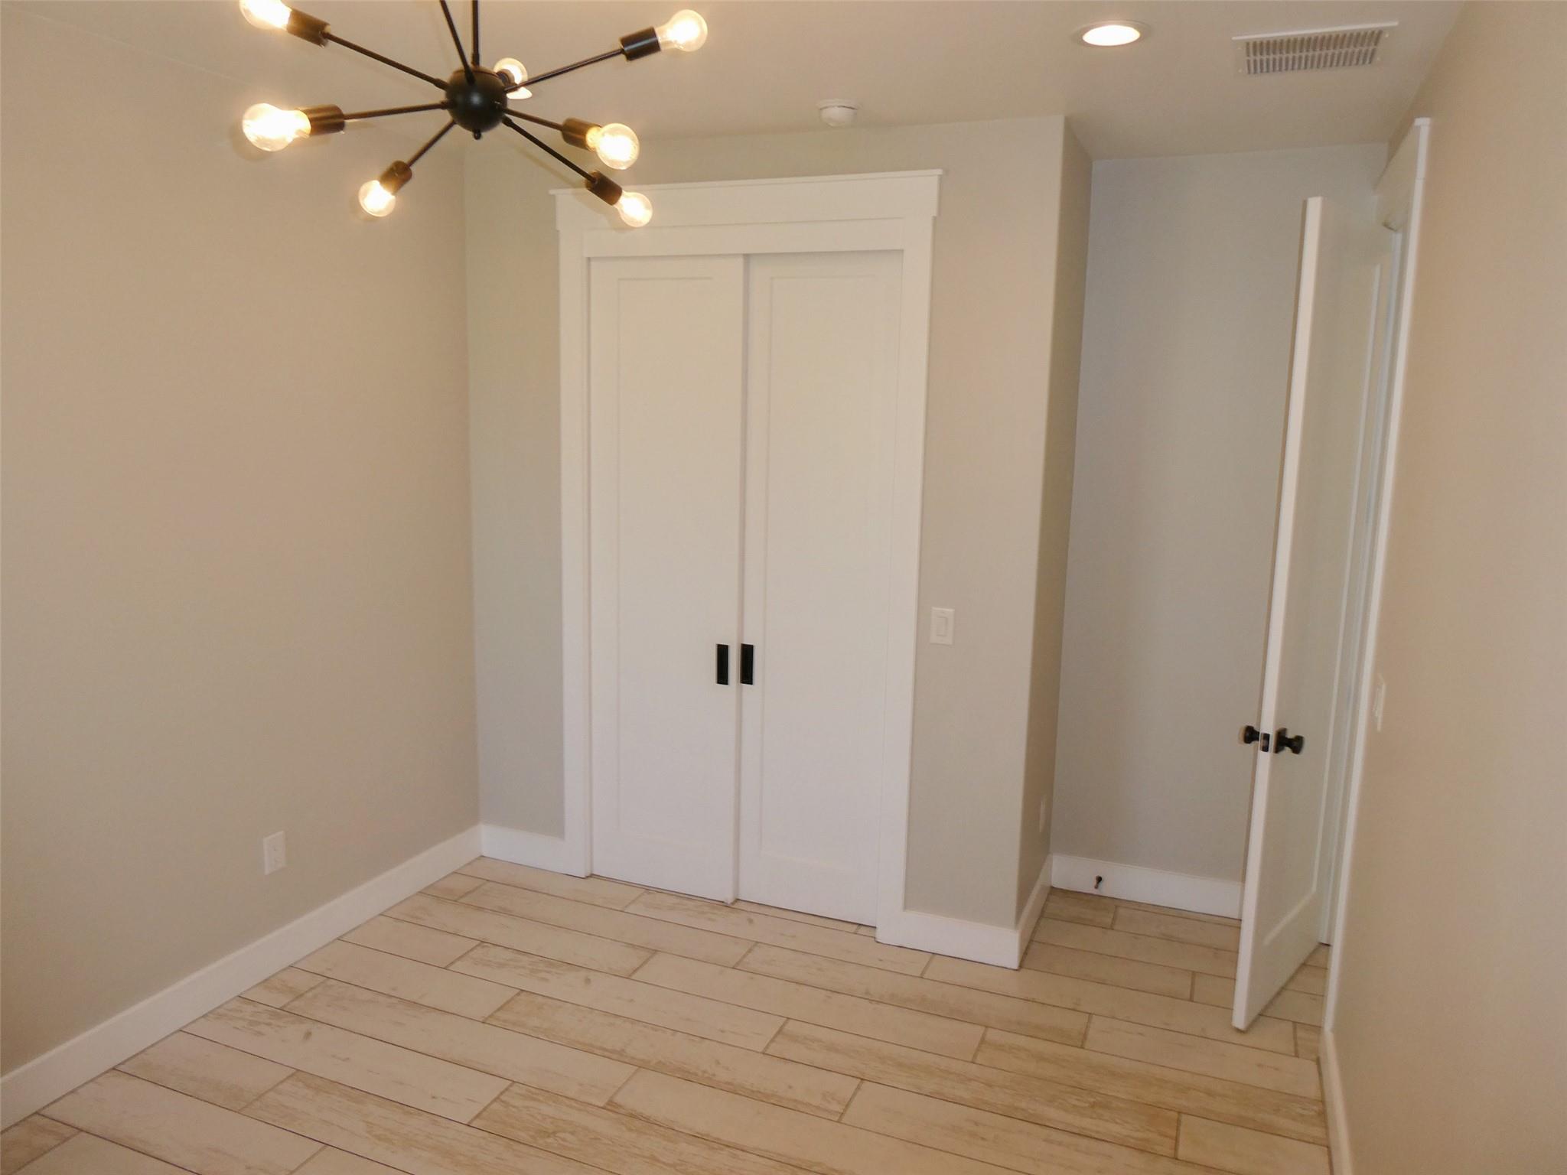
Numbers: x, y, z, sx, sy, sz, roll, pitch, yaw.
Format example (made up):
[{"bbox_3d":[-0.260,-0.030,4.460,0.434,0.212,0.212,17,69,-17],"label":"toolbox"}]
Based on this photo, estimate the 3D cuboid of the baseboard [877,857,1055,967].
[{"bbox_3d":[0.705,1.159,4.091,0.500,0.137,0.725,5,10,22],"label":"baseboard"}]

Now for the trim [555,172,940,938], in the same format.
[{"bbox_3d":[-0.143,-0.106,4.023,1.427,2.617,0.300,5,10,22],"label":"trim"}]

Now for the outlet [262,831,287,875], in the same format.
[{"bbox_3d":[-1.642,0.857,3.515,0.010,0.118,0.073,5,10,22],"label":"outlet"}]

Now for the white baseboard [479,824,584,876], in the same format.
[{"bbox_3d":[-1.027,1.067,4.414,0.501,0.135,0.018,5,10,22],"label":"white baseboard"}]

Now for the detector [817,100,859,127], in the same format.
[{"bbox_3d":[0.162,-1.391,3.198,0.124,0.050,0.124,1,9,0],"label":"detector"}]

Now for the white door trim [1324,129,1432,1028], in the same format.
[{"bbox_3d":[1.765,0.042,3.373,0.030,2.617,0.897,5,10,22],"label":"white door trim"}]

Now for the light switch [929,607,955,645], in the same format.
[{"bbox_3d":[0.530,0.132,3.629,0.073,0.118,0.010,5,10,22],"label":"light switch"}]

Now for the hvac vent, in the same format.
[{"bbox_3d":[1.268,-1.288,2.615,0.346,0.018,0.295,5,10,22],"label":"hvac vent"}]

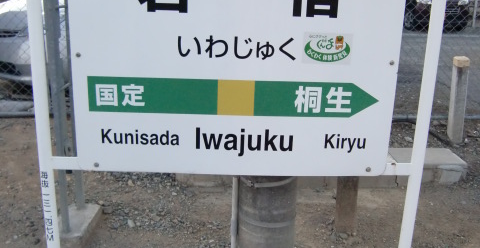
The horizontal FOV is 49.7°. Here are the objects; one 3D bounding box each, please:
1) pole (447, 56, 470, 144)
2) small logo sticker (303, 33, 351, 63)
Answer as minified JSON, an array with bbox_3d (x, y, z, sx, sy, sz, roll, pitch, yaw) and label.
[{"bbox_3d":[1.902,-0.200,4.511,0.104,0.735,0.104,-1,16,1],"label":"pole"},{"bbox_3d":[0.322,-0.275,1.895,0.175,0.112,0.010,1,16,-2],"label":"small logo sticker"}]

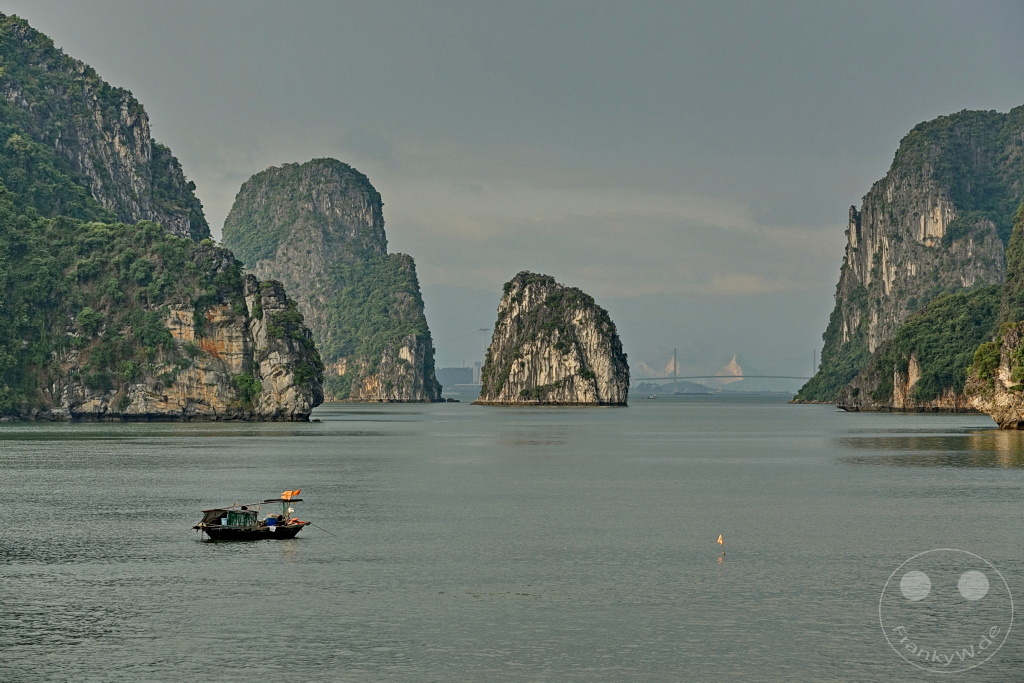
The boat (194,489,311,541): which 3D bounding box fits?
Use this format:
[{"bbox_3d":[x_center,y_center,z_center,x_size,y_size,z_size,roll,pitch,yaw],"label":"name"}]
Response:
[{"bbox_3d":[-14.982,9.988,202.000,6.600,2.950,2.000,0,-1,-12],"label":"boat"}]

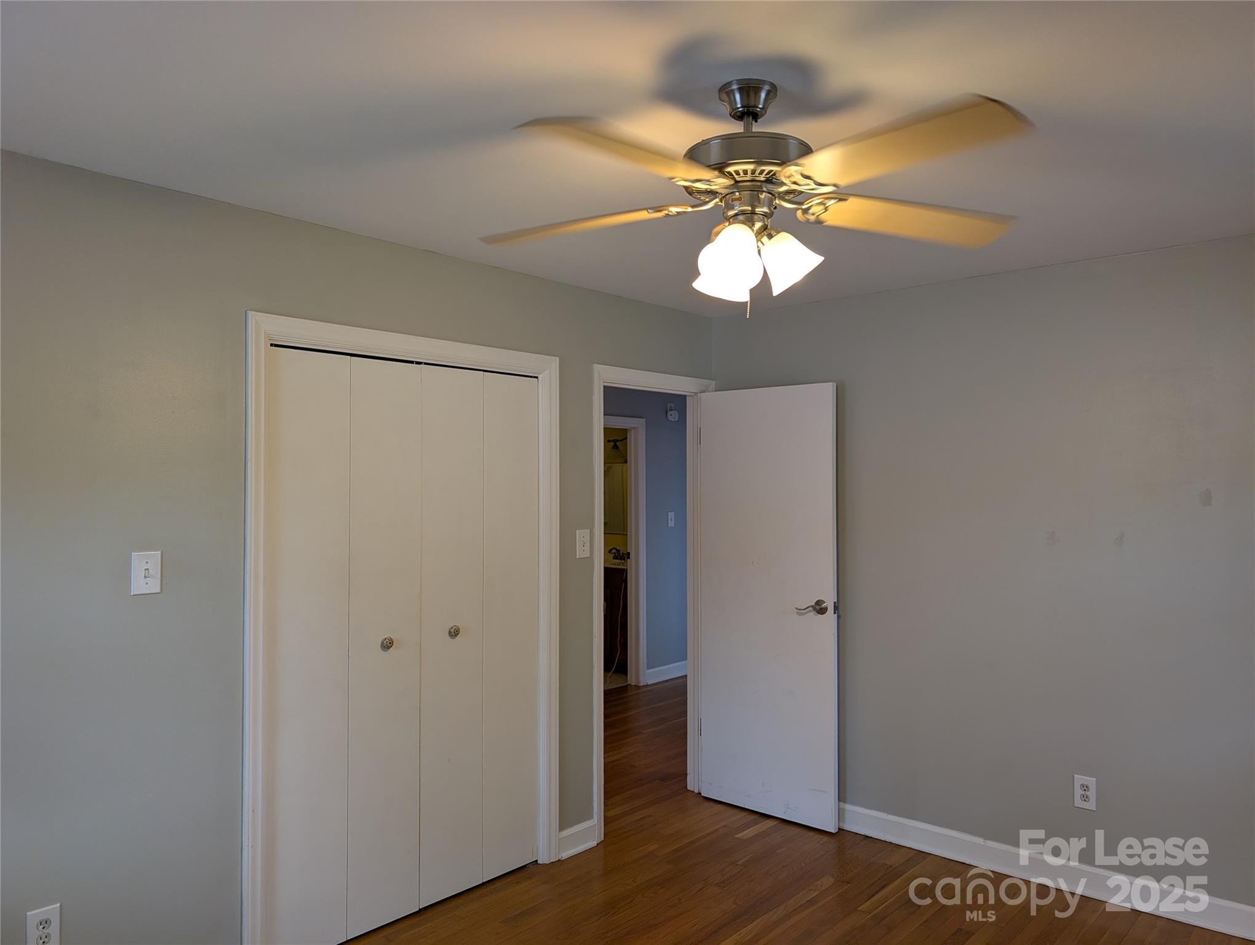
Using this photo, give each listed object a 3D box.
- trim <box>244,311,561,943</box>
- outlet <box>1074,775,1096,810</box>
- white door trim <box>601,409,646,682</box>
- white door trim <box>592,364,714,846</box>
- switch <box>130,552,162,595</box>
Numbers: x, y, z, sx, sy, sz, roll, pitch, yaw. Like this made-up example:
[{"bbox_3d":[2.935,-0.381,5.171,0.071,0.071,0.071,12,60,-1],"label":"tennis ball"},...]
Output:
[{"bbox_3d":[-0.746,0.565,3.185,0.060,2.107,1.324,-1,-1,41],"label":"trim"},{"bbox_3d":[1.760,1.235,3.354,0.077,0.123,0.010,-1,-1,41],"label":"outlet"},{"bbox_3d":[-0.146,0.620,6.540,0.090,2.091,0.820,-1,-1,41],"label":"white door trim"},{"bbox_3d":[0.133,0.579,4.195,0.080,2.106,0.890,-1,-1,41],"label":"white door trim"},{"bbox_3d":[-1.361,0.286,2.470,0.014,0.120,0.077,-1,-1,41],"label":"switch"}]

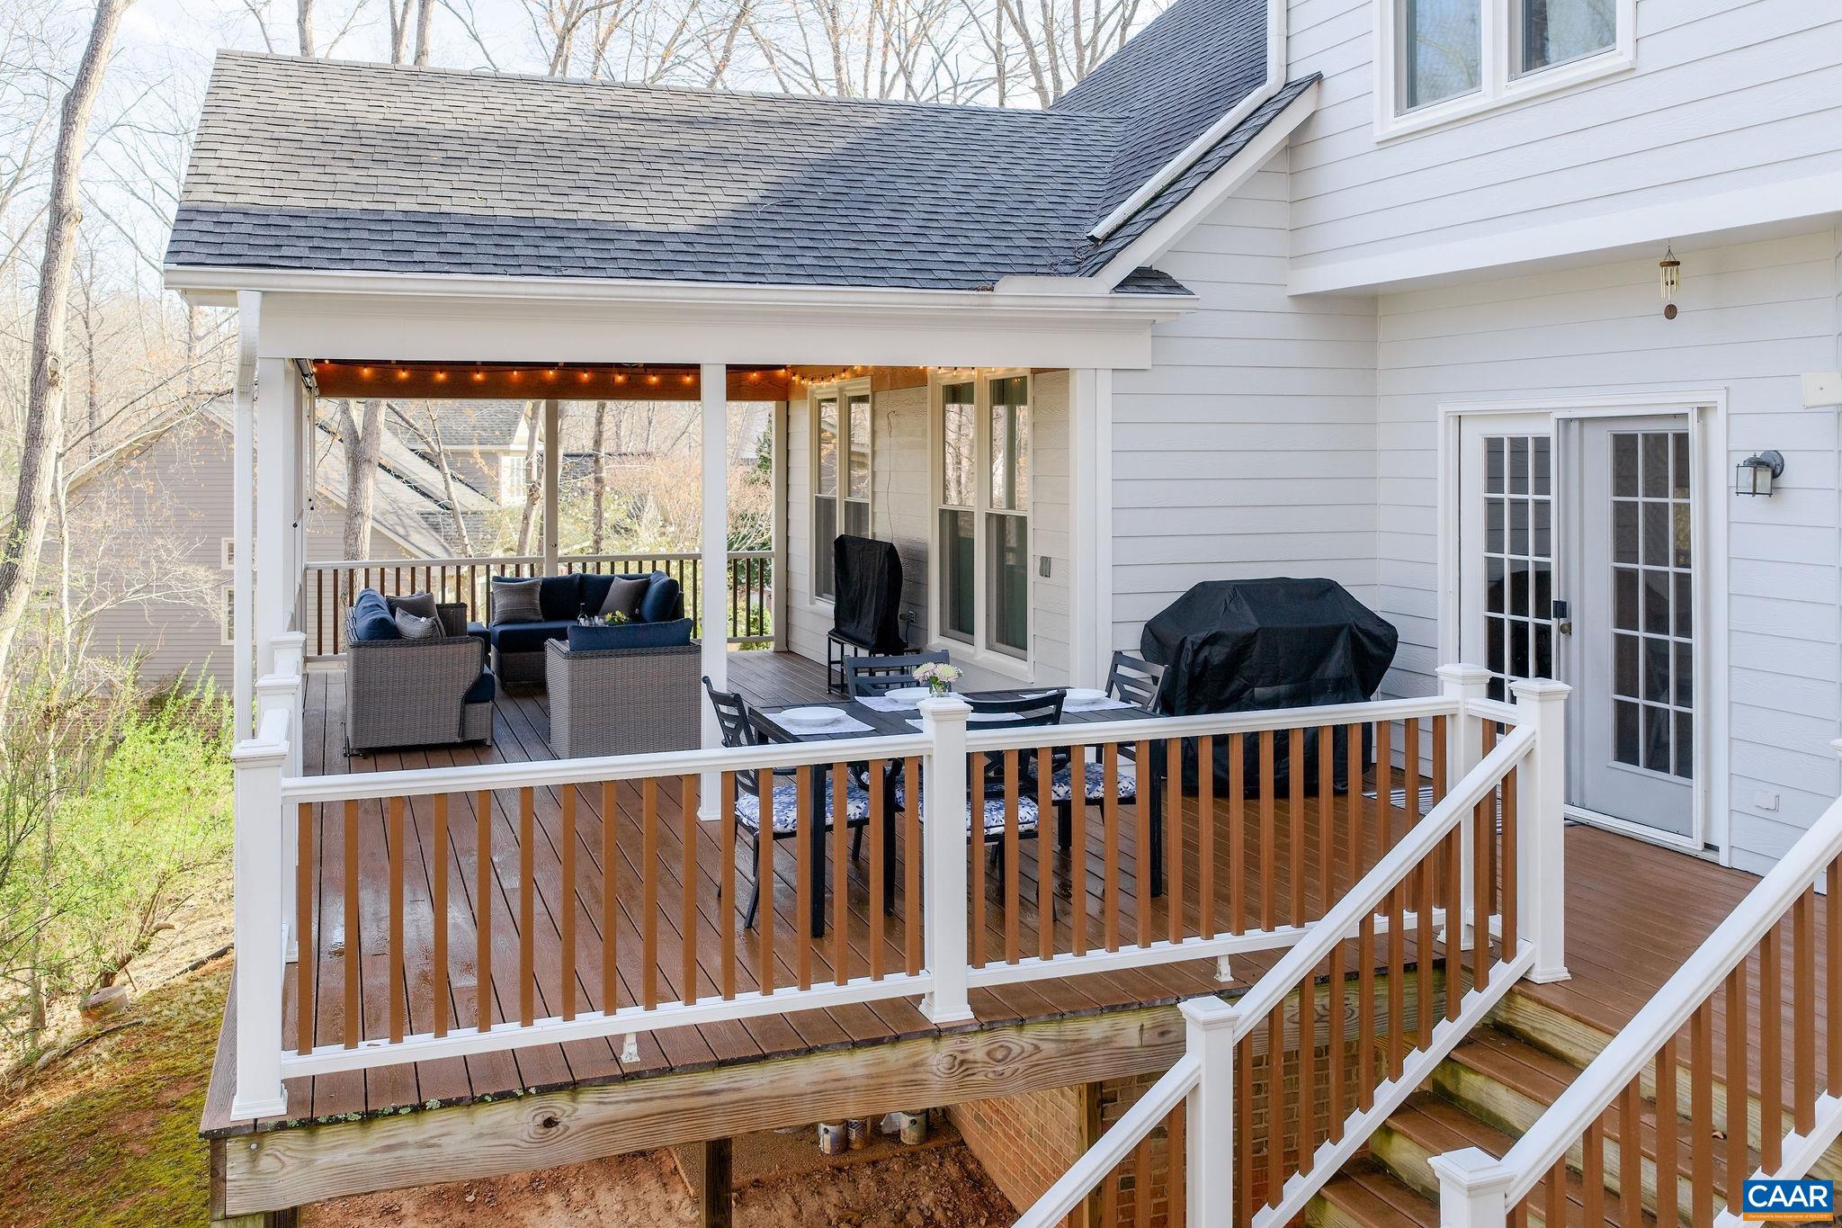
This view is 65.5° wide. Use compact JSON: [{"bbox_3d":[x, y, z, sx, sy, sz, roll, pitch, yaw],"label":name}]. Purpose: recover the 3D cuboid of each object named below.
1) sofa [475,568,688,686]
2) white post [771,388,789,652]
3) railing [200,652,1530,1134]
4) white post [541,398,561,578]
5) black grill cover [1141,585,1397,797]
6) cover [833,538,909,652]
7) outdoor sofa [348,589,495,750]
[{"bbox_3d":[-2.840,0.090,11.680,1.750,0.850,0.900,-2,6,-20],"label":"sofa"},{"bbox_3d":[-1.290,-0.809,13.100,0.120,2.310,0.120,-2,6,-20],"label":"white post"},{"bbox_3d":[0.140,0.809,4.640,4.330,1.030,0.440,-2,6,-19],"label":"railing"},{"bbox_3d":[-3.190,-0.726,12.380,0.120,2.310,0.120,-2,6,-20],"label":"white post"},{"bbox_3d":[1.910,0.379,7.840,1.400,1.150,0.600,-2,6,-20],"label":"black grill cover"},{"bbox_3d":[-0.380,-0.182,10.620,0.270,0.760,1.050,-2,6,-20],"label":"cover"},{"bbox_3d":[-3.470,0.288,9.880,0.880,0.860,2.100,-2,6,-20],"label":"outdoor sofa"}]

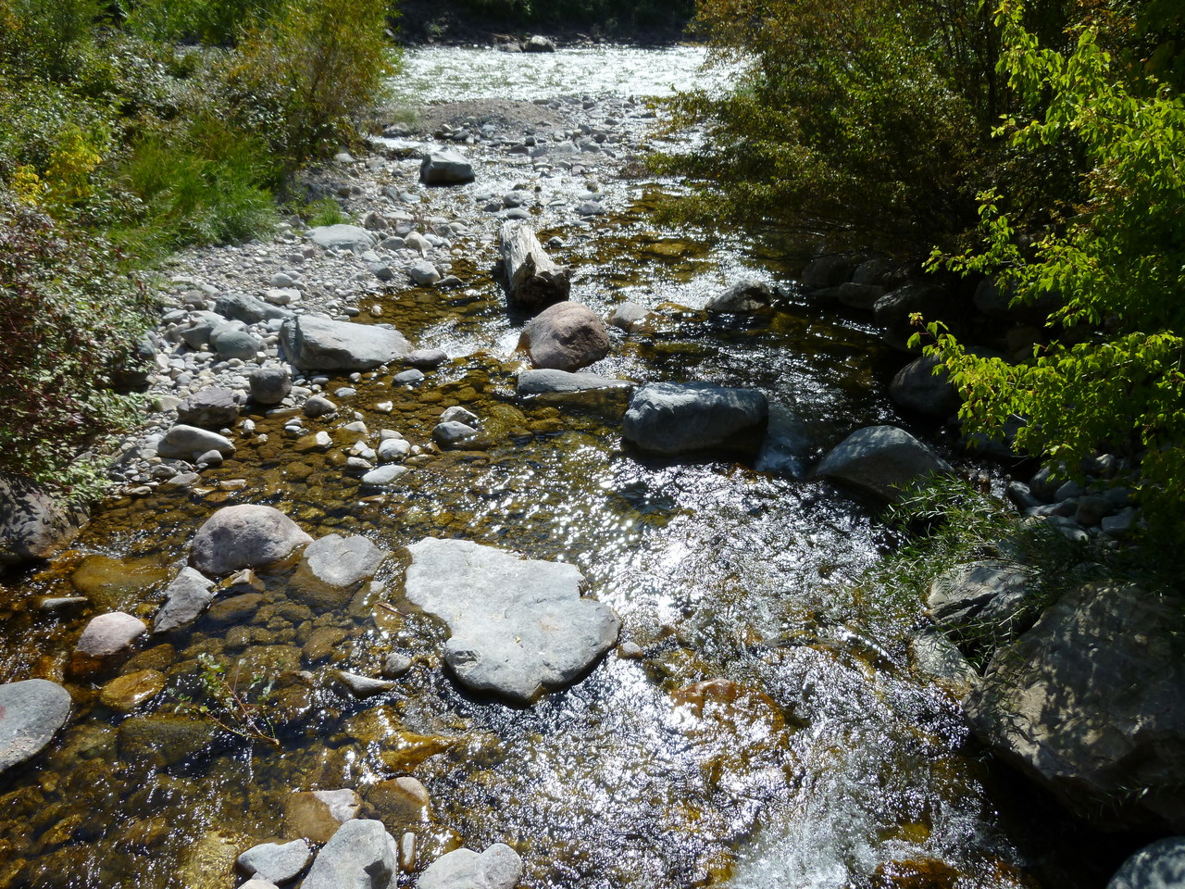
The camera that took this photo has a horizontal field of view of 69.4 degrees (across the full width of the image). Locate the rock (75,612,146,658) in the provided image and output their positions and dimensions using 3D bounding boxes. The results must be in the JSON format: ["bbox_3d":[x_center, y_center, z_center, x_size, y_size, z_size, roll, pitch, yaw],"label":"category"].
[{"bbox_3d":[-2.745,1.084,4.884,0.347,0.160,0.236,-20,34,-31],"label":"rock"}]

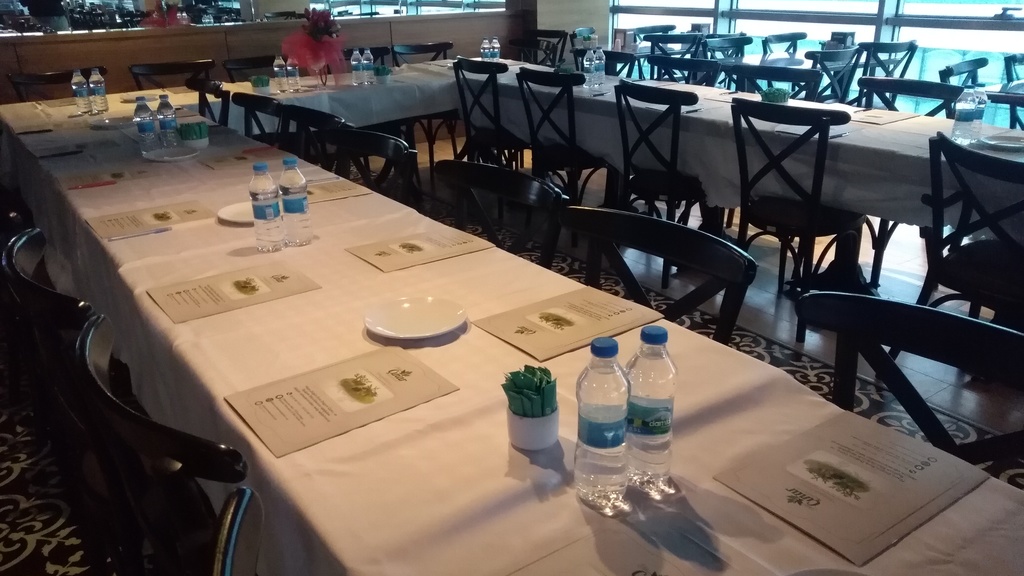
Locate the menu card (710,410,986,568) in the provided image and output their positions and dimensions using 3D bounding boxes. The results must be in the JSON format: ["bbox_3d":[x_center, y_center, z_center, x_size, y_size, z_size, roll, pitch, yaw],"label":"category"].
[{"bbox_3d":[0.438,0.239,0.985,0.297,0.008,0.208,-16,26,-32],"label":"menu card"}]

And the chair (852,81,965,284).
[{"bbox_3d":[1.621,-0.475,3.494,0.495,0.885,0.485,-16,26,-33],"label":"chair"}]

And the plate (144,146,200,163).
[{"bbox_3d":[-1.262,-0.492,2.860,0.197,0.022,0.197,-10,24,-22],"label":"plate"}]

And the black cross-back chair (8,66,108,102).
[{"bbox_3d":[-2.485,-0.774,4.417,0.485,0.885,0.495,-15,26,-31],"label":"black cross-back chair"}]

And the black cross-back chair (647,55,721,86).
[{"bbox_3d":[0.870,-0.922,4.713,0.520,0.885,0.500,-16,27,-34],"label":"black cross-back chair"}]

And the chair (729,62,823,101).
[{"bbox_3d":[1.286,-0.676,4.014,0.465,0.895,0.485,18,28,38],"label":"chair"}]

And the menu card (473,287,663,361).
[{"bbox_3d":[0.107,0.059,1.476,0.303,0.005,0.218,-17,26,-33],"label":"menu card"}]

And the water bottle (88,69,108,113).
[{"bbox_3d":[-2.107,-1.000,3.921,0.066,0.218,0.066,-1,22,0],"label":"water bottle"}]

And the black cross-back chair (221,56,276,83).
[{"bbox_3d":[-1.496,-1.069,5.157,0.500,0.885,0.520,-19,28,-38],"label":"black cross-back chair"}]

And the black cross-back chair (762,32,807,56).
[{"bbox_3d":[2.377,-1.573,6.288,0.500,0.885,0.520,-17,27,-35],"label":"black cross-back chair"}]

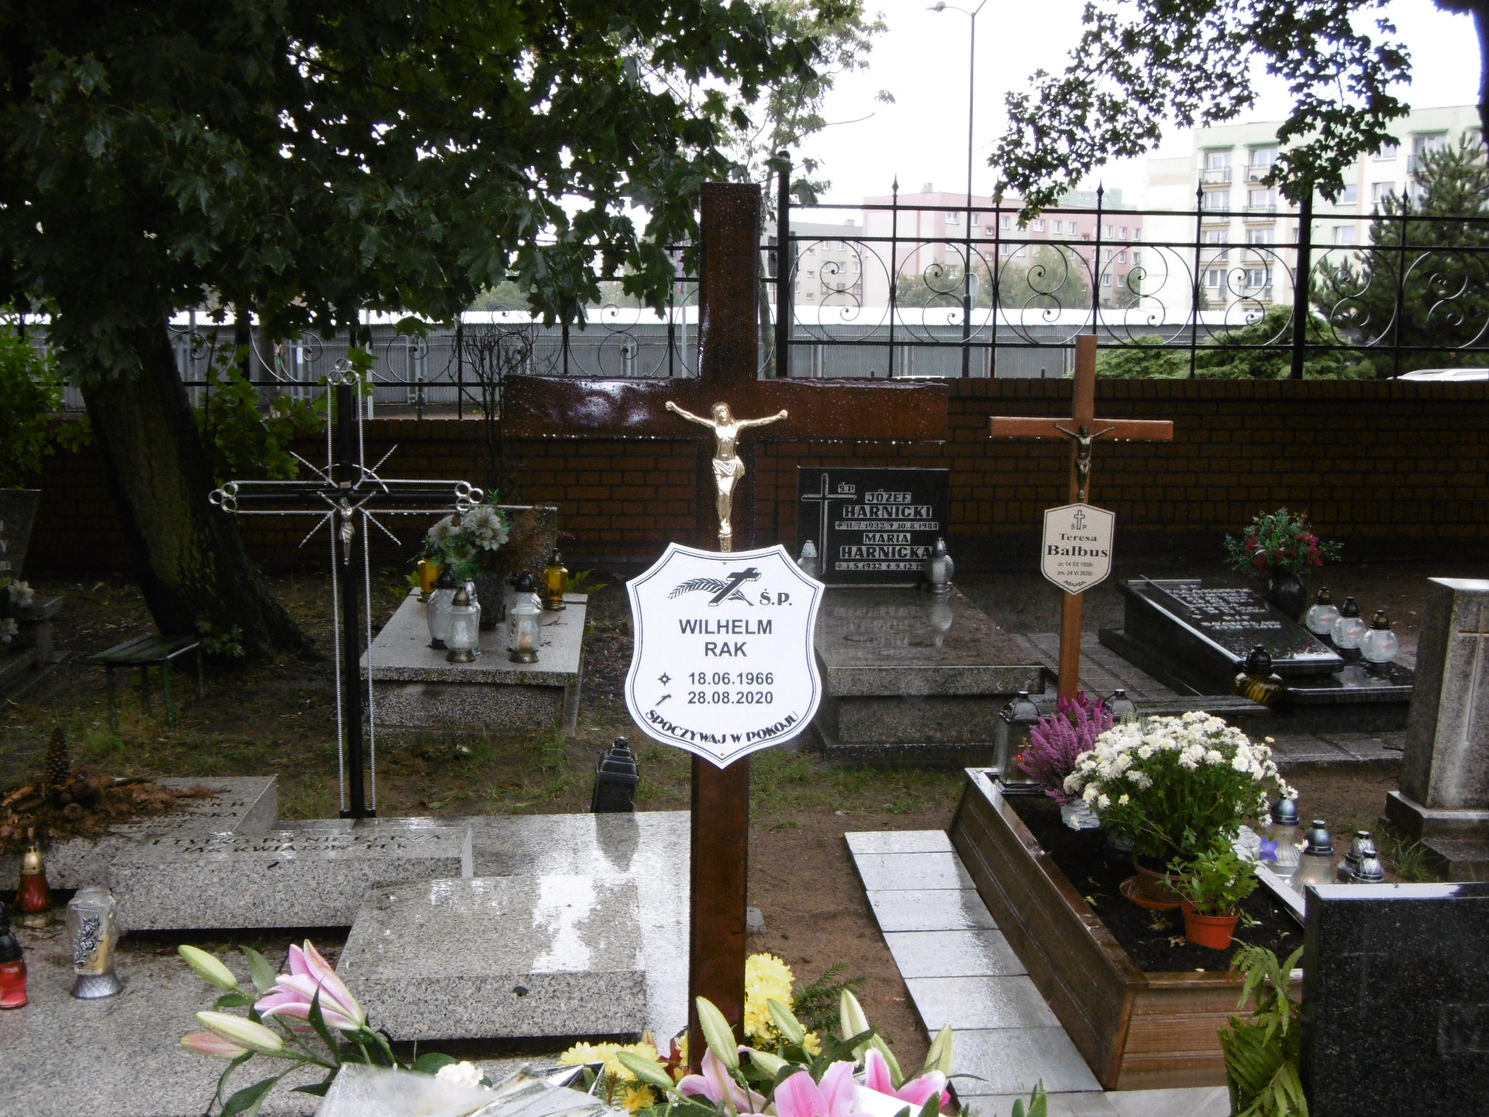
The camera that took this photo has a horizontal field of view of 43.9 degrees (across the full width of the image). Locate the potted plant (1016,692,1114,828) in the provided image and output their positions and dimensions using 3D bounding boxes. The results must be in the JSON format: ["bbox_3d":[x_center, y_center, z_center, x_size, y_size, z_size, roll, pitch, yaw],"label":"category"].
[{"bbox_3d":[0.891,0.544,5.097,0.260,0.350,0.250,0,9,-5],"label":"potted plant"}]

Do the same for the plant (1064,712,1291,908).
[{"bbox_3d":[0.982,0.559,4.200,0.510,0.410,0.480,0,8,-4],"label":"plant"}]

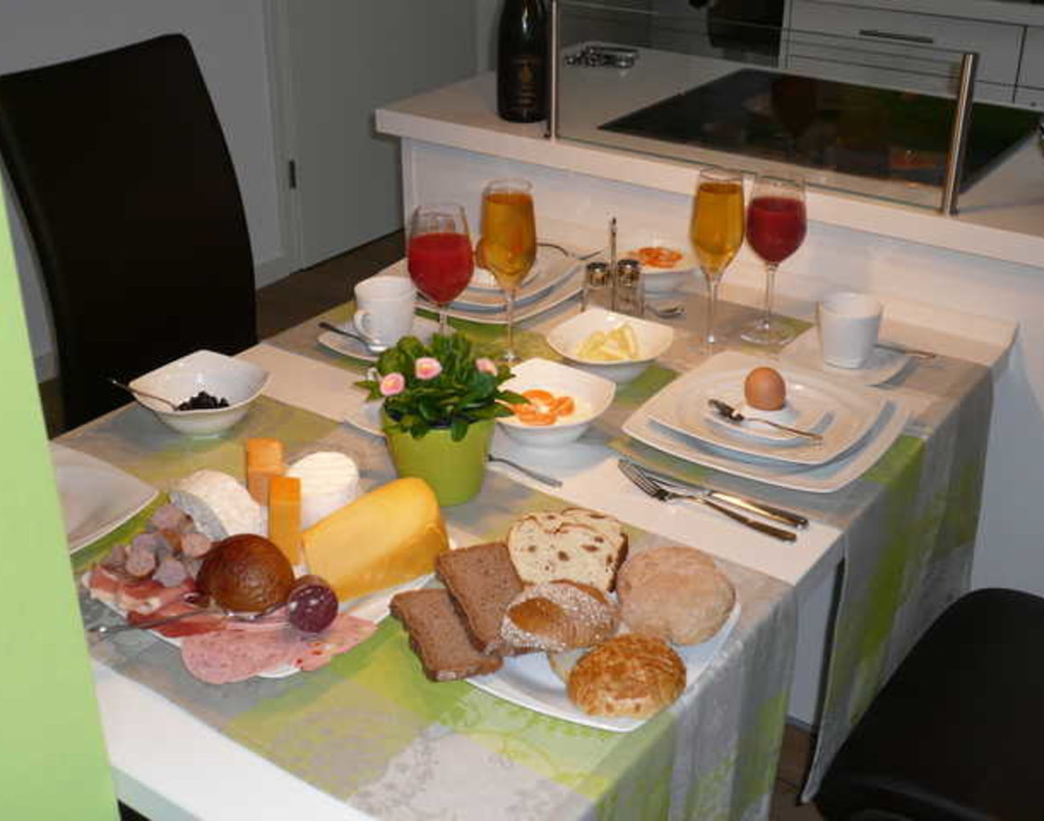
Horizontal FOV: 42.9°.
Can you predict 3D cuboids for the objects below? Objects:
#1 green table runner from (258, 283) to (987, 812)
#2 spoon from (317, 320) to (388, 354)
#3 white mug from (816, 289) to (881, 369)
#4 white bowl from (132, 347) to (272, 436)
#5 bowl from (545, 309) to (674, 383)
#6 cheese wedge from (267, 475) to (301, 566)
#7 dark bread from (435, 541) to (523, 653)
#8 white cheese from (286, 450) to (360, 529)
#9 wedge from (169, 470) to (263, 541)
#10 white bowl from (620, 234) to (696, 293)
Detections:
[{"bbox_3d":[0.125,0.087,1.760,0.807,0.355,0.461,17,32,31],"label":"green table runner"},{"bbox_3d":[-0.212,-0.095,1.699,0.128,0.016,0.028,18,32,30],"label":"spoon"},{"bbox_3d":[0.405,-0.101,1.631,0.079,0.075,0.104,17,32,31],"label":"white mug"},{"bbox_3d":[-0.363,-0.011,1.508,0.139,0.055,0.139,18,32,31],"label":"white bowl"},{"bbox_3d":[0.110,-0.074,1.644,0.122,0.056,0.122,18,32,30],"label":"bowl"},{"bbox_3d":[-0.219,0.103,1.233,0.030,0.068,0.046,-6,27,-10],"label":"cheese wedge"},{"bbox_3d":[-0.027,0.163,1.154,0.073,0.013,0.114,-2,35,-23],"label":"dark bread"},{"bbox_3d":[-0.196,0.079,1.320,0.078,0.044,0.079,0,27,0],"label":"white cheese"},{"bbox_3d":[-0.290,0.101,1.285,0.125,0.036,0.078,24,35,39],"label":"wedge"},{"bbox_3d":[0.175,-0.202,1.882,0.127,0.056,0.127,17,32,31],"label":"white bowl"}]

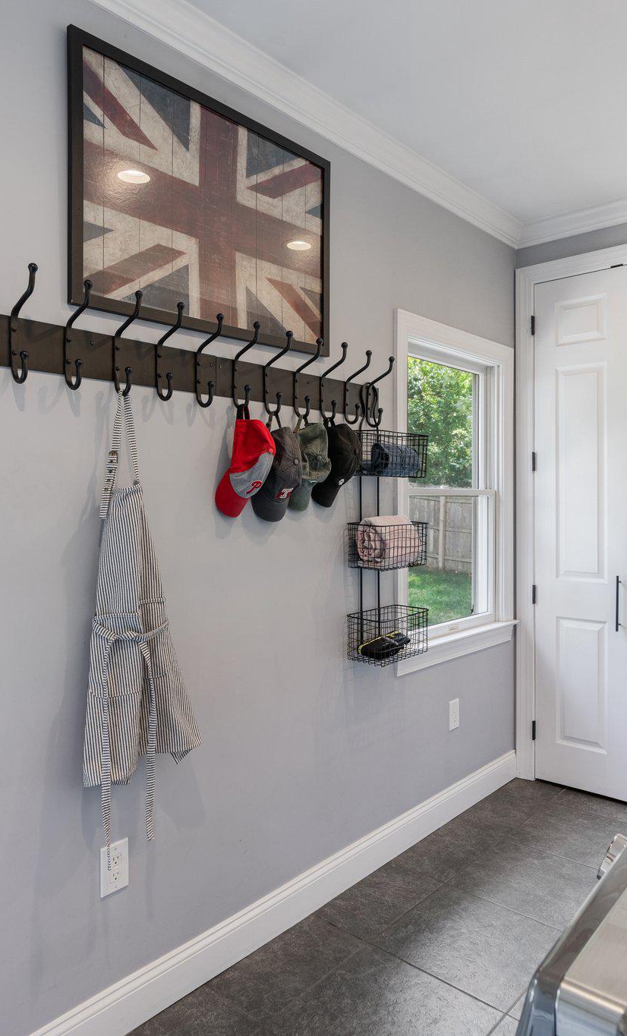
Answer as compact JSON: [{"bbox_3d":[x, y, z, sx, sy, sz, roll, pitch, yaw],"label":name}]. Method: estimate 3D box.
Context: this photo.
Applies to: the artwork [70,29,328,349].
[{"bbox_3d":[-0.275,-0.876,2.038,0.028,0.671,0.962,1,1,43],"label":"artwork"}]

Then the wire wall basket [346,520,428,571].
[{"bbox_3d":[0.274,0.097,2.485,0.160,0.155,0.285,1,1,43],"label":"wire wall basket"}]

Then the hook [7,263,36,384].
[{"bbox_3d":[-0.648,-0.432,1.544,0.105,0.258,0.024,1,1,43],"label":"hook"}]

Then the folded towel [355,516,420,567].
[{"bbox_3d":[0.273,0.081,2.492,0.124,0.165,0.229,1,1,41],"label":"folded towel"}]

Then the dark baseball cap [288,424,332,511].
[{"bbox_3d":[-0.004,-0.156,2.201,0.170,0.270,0.135,0,9,-33],"label":"dark baseball cap"}]

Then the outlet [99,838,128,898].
[{"bbox_3d":[-0.515,0.906,1.790,0.010,0.121,0.077,1,1,43],"label":"outlet"}]

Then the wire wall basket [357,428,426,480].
[{"bbox_3d":[0.274,-0.225,2.485,0.160,0.155,0.285,1,1,43],"label":"wire wall basket"}]

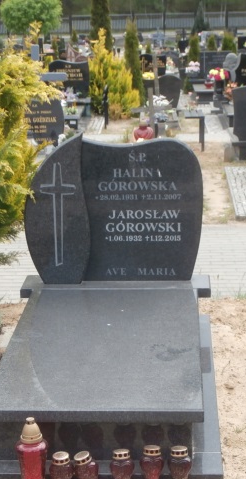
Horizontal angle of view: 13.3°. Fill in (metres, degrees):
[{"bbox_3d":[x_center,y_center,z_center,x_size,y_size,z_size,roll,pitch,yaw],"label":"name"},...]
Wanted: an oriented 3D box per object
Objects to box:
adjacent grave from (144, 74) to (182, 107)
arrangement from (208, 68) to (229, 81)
[{"bbox_3d":[0.739,-2.759,19.700,0.700,0.640,0.130,0,12,3],"label":"adjacent grave"},{"bbox_3d":[1.828,-3.149,20.100,0.400,0.250,0.360,0,12,3],"label":"arrangement"}]

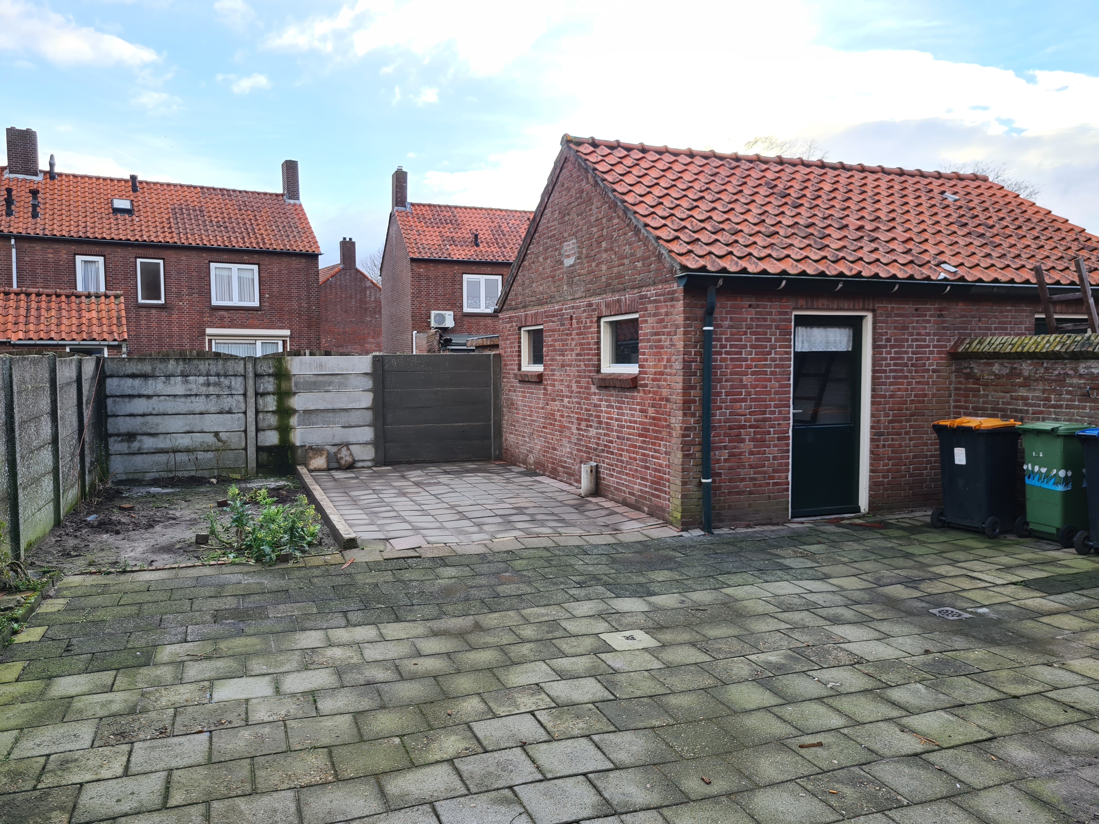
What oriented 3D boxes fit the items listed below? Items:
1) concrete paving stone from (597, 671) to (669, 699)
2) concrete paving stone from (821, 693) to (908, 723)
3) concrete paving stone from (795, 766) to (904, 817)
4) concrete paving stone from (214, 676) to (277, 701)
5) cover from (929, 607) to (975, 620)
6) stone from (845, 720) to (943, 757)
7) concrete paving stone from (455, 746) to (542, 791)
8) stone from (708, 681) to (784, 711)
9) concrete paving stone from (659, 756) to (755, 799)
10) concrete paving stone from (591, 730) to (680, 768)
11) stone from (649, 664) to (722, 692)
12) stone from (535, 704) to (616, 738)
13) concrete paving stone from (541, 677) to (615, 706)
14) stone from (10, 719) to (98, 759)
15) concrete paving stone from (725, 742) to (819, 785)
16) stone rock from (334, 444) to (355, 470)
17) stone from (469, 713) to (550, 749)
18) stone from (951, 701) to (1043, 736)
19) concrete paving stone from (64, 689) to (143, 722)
[{"bbox_3d":[0.427,1.406,4.178,0.300,0.050,0.300,0,3,-18],"label":"concrete paving stone"},{"bbox_3d":[1.518,1.435,3.954,0.300,0.050,0.300,-1,4,-19],"label":"concrete paving stone"},{"bbox_3d":[1.163,1.480,3.162,0.300,0.050,0.300,-1,4,-19],"label":"concrete paving stone"},{"bbox_3d":[-1.502,1.387,4.075,0.300,0.050,0.300,-1,4,-21],"label":"concrete paving stone"},{"bbox_3d":[2.655,1.346,5.462,0.200,0.020,0.200,0,4,-20],"label":"cover"},{"bbox_3d":[1.478,1.450,3.595,0.300,0.050,0.300,-1,4,-20],"label":"stone"},{"bbox_3d":[-0.205,1.463,3.317,0.300,0.050,0.300,-1,4,-20],"label":"concrete paving stone"},{"bbox_3d":[1.003,1.465,4.190,0.300,0.050,0.300,-1,4,-19],"label":"stone"},{"bbox_3d":[0.623,1.470,3.276,0.300,0.050,0.300,-1,4,-18],"label":"concrete paving stone"},{"bbox_3d":[0.367,1.453,3.505,0.300,0.050,0.300,-1,4,-20],"label":"concrete paving stone"},{"bbox_3d":[0.710,1.407,4.287,0.300,0.050,0.300,-1,4,-20],"label":"stone"},{"bbox_3d":[0.117,1.427,3.738,0.300,0.050,0.300,0,3,-20],"label":"stone"},{"bbox_3d":[0.139,1.408,4.079,0.300,0.050,0.300,0,3,-19],"label":"concrete paving stone"},{"bbox_3d":[-2.218,1.498,3.722,0.300,0.050,0.300,-2,4,-22],"label":"stone"},{"bbox_3d":[0.936,1.511,3.493,0.300,0.050,0.300,-1,4,-20],"label":"concrete paving stone"},{"bbox_3d":[-3.074,0.672,12.400,0.220,0.290,0.070,-29,1,-17],"label":"stone rock"},{"bbox_3d":[-0.170,1.430,3.627,0.300,0.050,0.300,0,3,-20],"label":"stone"},{"bbox_3d":[2.066,1.446,3.822,0.300,0.050,0.300,-1,4,-19],"label":"stone"},{"bbox_3d":[-2.115,1.422,3.933,0.300,0.050,0.300,-1,4,-20],"label":"concrete paving stone"}]

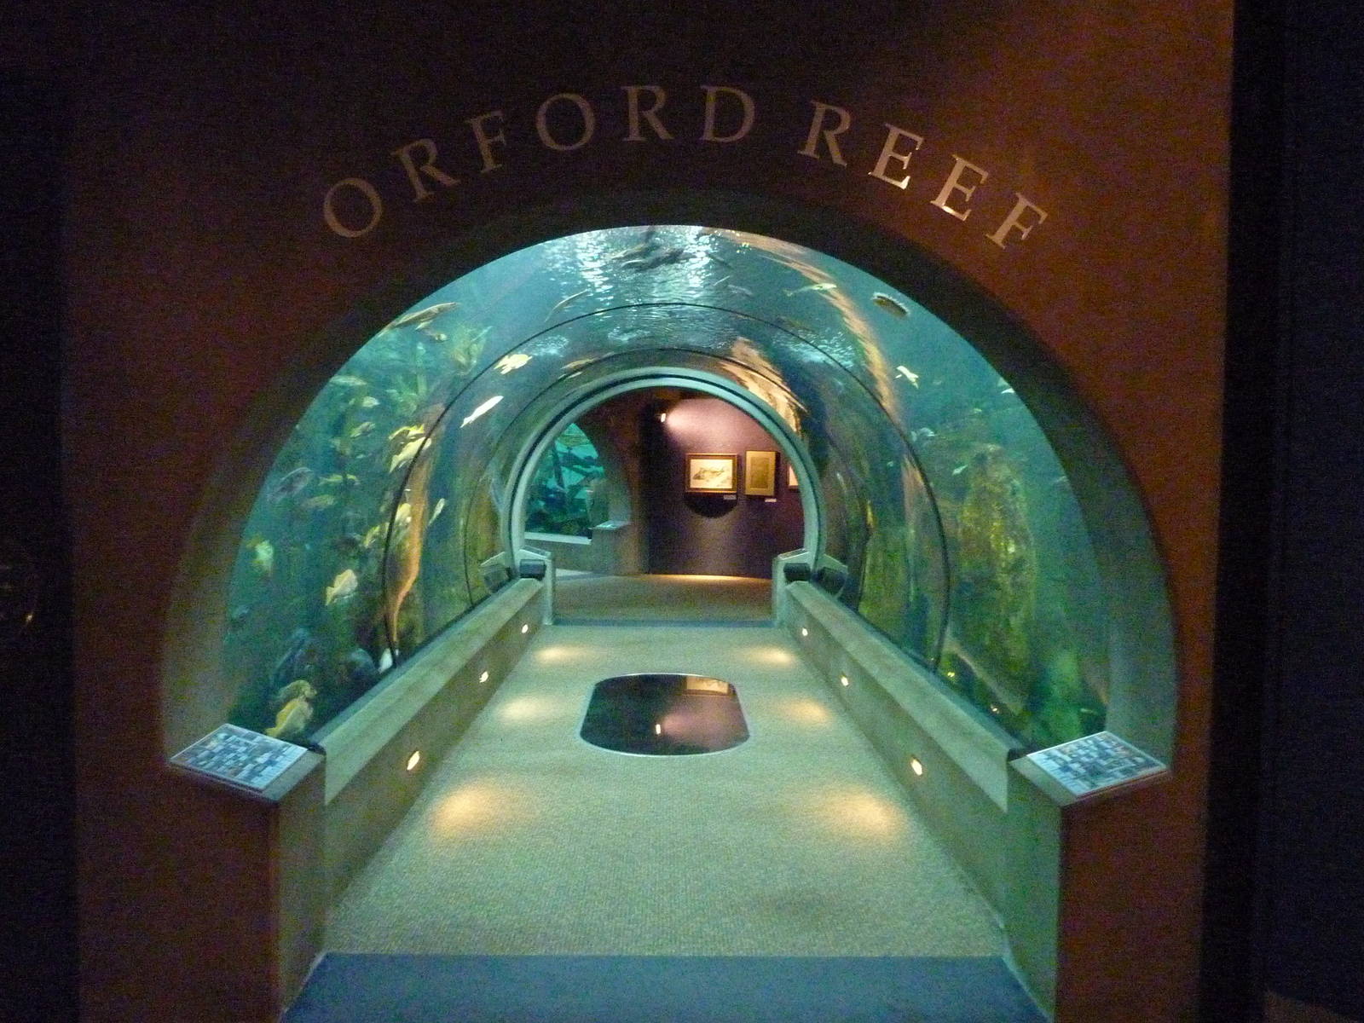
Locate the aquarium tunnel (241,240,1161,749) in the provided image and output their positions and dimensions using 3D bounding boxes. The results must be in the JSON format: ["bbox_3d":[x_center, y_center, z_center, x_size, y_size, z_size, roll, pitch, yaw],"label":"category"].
[{"bbox_3d":[-0.088,0.010,6.651,2.948,2.203,6.804,1,3,-1],"label":"aquarium tunnel"}]

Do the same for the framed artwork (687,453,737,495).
[{"bbox_3d":[0.400,-0.511,14.322,0.703,0.534,0.040,1,3,7],"label":"framed artwork"}]

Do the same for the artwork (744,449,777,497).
[{"bbox_3d":[1.050,-0.503,14.139,0.406,0.591,0.040,1,3,10],"label":"artwork"}]

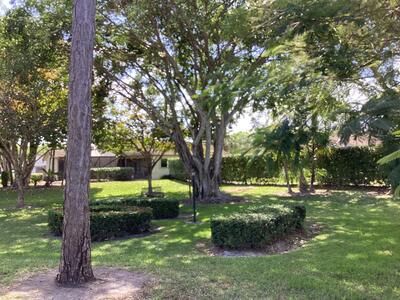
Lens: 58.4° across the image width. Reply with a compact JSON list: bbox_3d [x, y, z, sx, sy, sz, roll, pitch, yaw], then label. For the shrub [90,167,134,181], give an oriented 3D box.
[{"bbox_3d":[-8.500,2.143,33.446,4.500,1.250,1.300,0,-2,-3],"label":"shrub"}]

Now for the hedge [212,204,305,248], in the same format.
[{"bbox_3d":[1.400,1.618,7.948,1.350,0.520,2.850,-1,-2,37],"label":"hedge"}]

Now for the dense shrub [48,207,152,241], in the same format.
[{"bbox_3d":[-2.240,1.611,7.899,2.350,0.530,1.350,0,-2,-7],"label":"dense shrub"}]

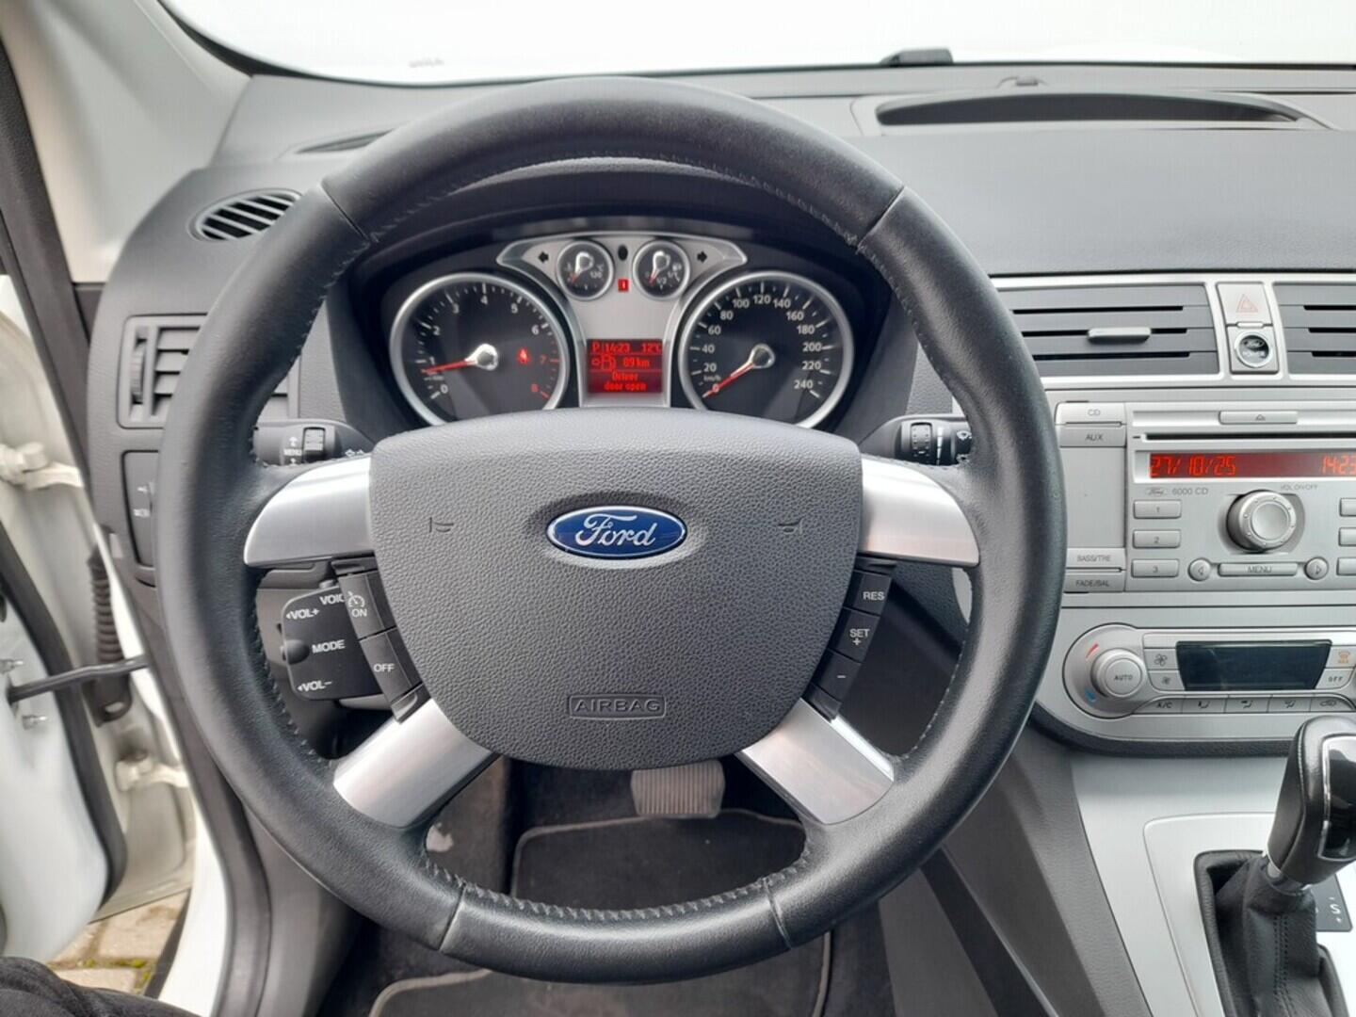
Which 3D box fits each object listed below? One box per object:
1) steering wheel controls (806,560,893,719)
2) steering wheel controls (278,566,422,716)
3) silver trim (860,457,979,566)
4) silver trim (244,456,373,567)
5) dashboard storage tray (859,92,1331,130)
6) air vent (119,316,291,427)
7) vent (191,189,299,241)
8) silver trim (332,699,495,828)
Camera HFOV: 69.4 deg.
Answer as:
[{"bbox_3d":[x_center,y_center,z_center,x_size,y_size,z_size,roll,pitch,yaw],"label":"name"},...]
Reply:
[{"bbox_3d":[0.076,0.058,0.433,0.026,0.072,0.020,22,0,0],"label":"steering wheel controls"},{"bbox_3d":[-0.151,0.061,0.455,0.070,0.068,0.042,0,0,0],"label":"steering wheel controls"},{"bbox_3d":[0.103,0.001,0.420,0.049,0.047,0.023,0,0,0],"label":"silver trim"},{"bbox_3d":[-0.158,0.001,0.420,0.051,0.047,0.023,0,0,0],"label":"silver trim"},{"bbox_3d":[0.352,-0.336,0.825,0.375,0.036,0.060,0,24,0],"label":"dashboard storage tray"},{"bbox_3d":[-0.297,-0.086,0.622,0.114,0.072,0.030,0,-7,-2],"label":"air vent"},{"bbox_3d":[-0.311,-0.212,0.705,0.084,0.020,0.056,-11,46,11],"label":"vent"},{"bbox_3d":[-0.114,0.110,0.420,0.066,0.041,0.023,-39,0,0],"label":"silver trim"}]

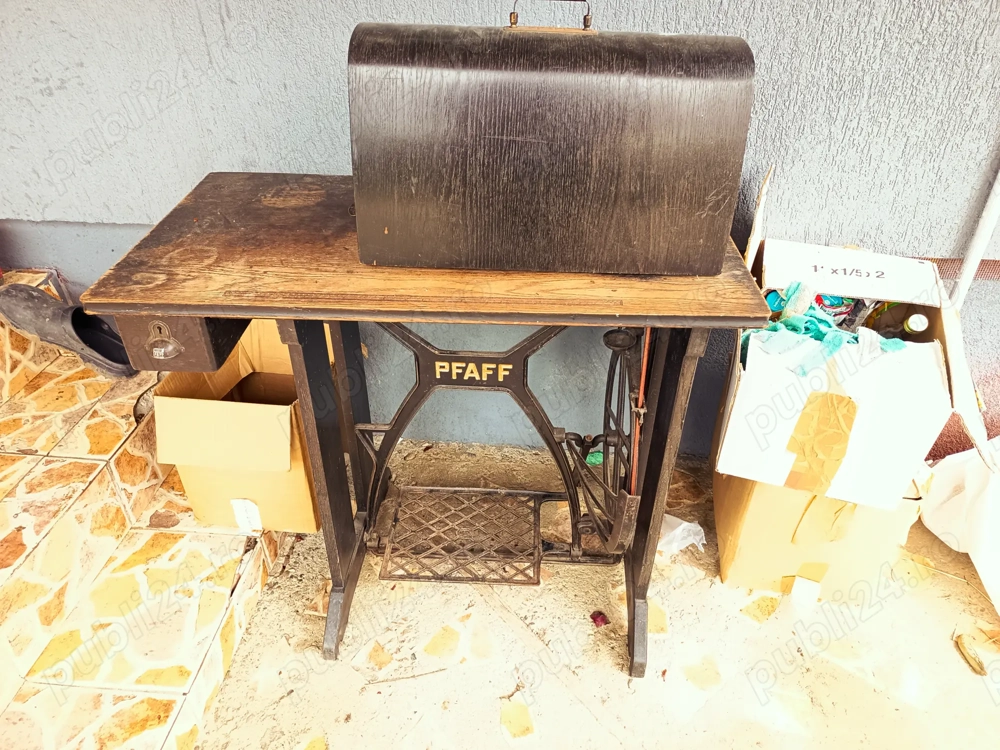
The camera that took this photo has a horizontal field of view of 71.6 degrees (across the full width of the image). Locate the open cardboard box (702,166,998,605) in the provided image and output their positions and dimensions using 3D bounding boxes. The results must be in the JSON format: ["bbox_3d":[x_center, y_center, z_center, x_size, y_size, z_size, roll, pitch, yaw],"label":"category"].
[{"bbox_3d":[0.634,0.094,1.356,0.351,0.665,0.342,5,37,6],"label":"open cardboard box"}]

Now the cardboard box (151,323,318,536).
[{"bbox_3d":[-0.463,0.097,1.407,0.285,0.385,0.266,4,37,4],"label":"cardboard box"}]

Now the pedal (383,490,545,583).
[{"bbox_3d":[-0.072,0.336,1.459,0.315,0.027,0.261,2,32,1],"label":"pedal"}]

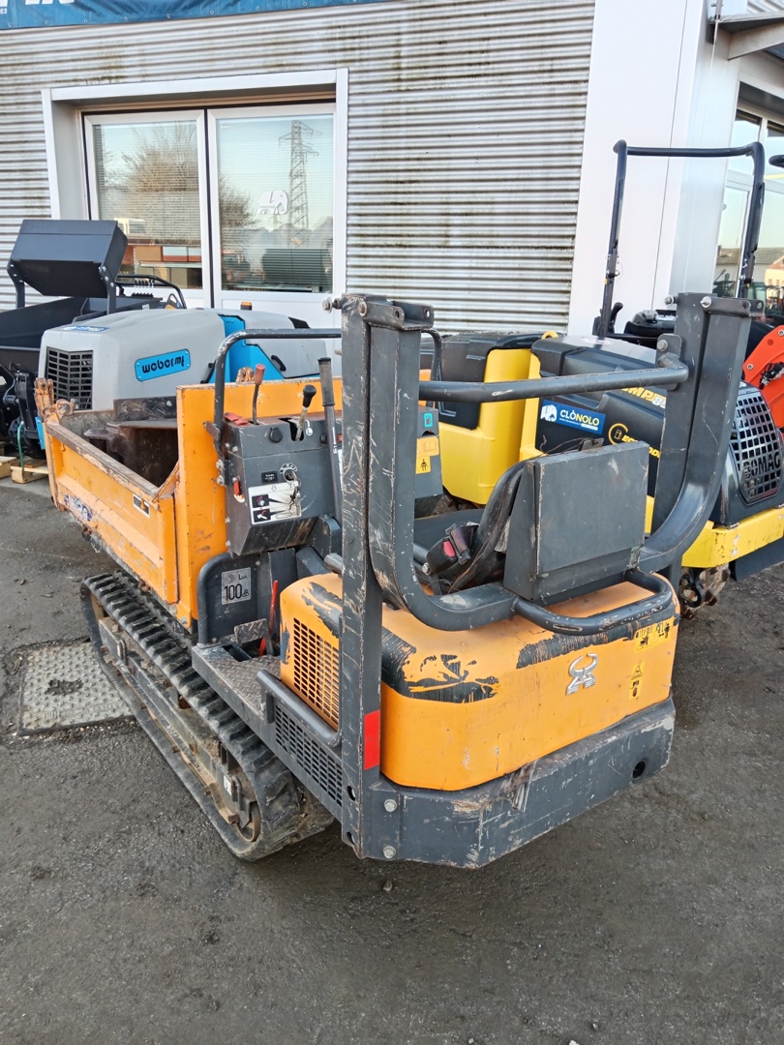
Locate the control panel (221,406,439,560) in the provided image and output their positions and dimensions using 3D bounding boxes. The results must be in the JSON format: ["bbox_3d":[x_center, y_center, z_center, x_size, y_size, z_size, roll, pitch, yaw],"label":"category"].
[{"bbox_3d":[-0.153,-0.137,2.382,0.642,0.386,0.163,-10,20,-33],"label":"control panel"}]

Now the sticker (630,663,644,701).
[{"bbox_3d":[0.534,0.346,1.780,0.035,0.087,0.008,-10,20,-33],"label":"sticker"}]

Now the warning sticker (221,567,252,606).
[{"bbox_3d":[-0.441,0.182,2.316,0.089,0.096,0.008,-10,20,-33],"label":"warning sticker"}]

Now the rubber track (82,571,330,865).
[{"bbox_3d":[-0.668,0.527,2.675,0.258,0.334,1.670,-10,20,-33],"label":"rubber track"}]

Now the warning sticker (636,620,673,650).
[{"bbox_3d":[0.572,0.246,1.774,0.125,0.054,0.008,-10,20,-33],"label":"warning sticker"}]

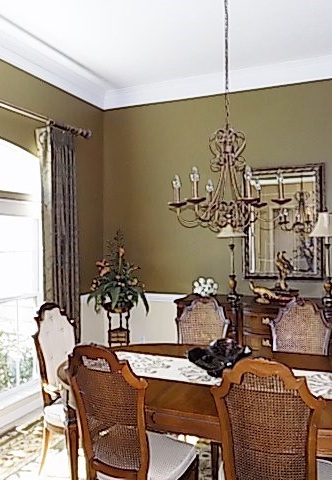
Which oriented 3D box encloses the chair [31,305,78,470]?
[{"bbox_3d":[-0.498,0.956,2.822,0.620,1.050,0.550,0,0,28],"label":"chair"}]

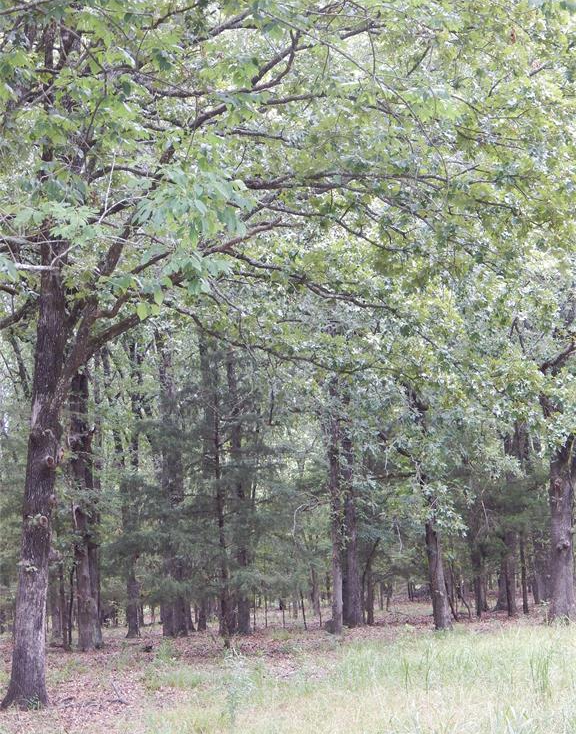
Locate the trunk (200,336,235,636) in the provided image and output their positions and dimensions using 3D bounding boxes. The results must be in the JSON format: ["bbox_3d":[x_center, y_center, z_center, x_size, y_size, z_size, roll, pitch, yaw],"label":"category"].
[{"bbox_3d":[-1.684,2.805,44.408,0.756,7.153,0.546,0,-7,0],"label":"trunk"}]

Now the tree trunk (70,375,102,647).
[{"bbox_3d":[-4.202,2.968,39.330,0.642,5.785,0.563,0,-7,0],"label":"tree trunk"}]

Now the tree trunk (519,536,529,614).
[{"bbox_3d":[6.759,5.953,54.127,0.272,2.225,0.258,0,-7,0],"label":"tree trunk"}]

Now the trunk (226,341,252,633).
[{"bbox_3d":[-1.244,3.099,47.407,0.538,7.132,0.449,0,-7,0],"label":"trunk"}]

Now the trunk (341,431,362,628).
[{"bbox_3d":[1.592,4.035,47.276,0.521,4.848,0.493,0,-7,0],"label":"trunk"}]

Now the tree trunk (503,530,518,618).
[{"bbox_3d":[6.270,5.787,53.137,0.436,2.409,0.405,0,-7,0],"label":"tree trunk"}]

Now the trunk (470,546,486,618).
[{"bbox_3d":[5.365,6.011,53.112,0.427,1.959,0.382,0,-7,0],"label":"trunk"}]

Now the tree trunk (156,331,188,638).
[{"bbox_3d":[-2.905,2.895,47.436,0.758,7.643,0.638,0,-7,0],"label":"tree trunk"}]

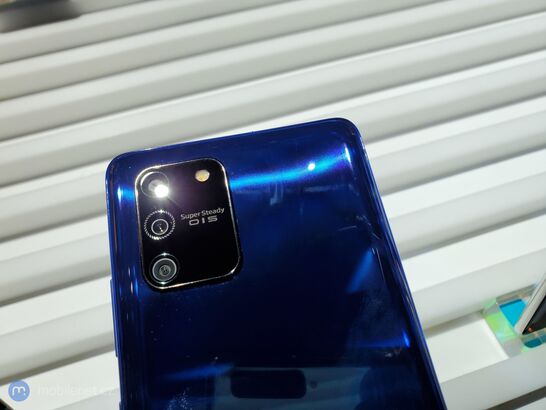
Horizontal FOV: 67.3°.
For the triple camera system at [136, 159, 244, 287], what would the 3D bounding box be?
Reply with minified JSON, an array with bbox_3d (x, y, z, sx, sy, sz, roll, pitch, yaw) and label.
[{"bbox_3d":[-0.023,0.004,0.109,0.025,0.002,0.034,-11,70,-3],"label":"triple camera system"}]

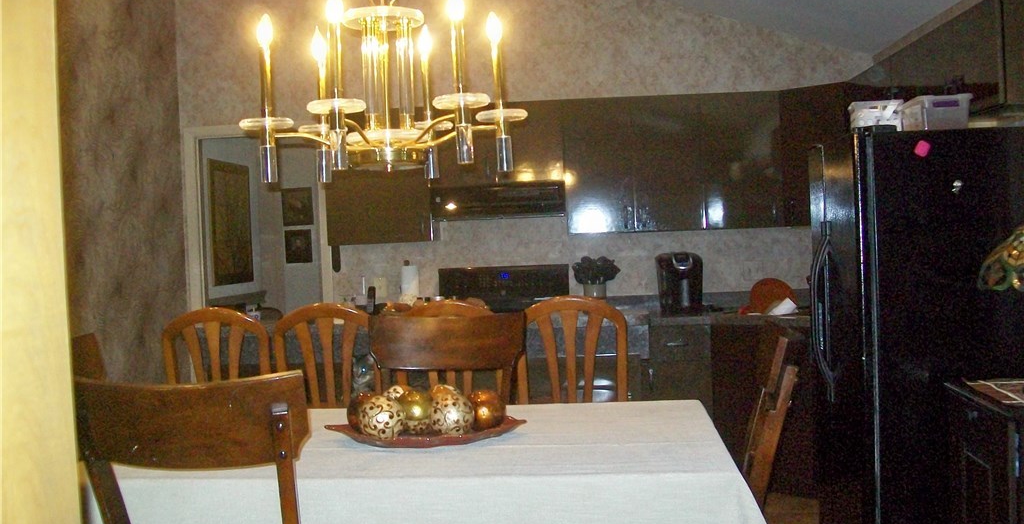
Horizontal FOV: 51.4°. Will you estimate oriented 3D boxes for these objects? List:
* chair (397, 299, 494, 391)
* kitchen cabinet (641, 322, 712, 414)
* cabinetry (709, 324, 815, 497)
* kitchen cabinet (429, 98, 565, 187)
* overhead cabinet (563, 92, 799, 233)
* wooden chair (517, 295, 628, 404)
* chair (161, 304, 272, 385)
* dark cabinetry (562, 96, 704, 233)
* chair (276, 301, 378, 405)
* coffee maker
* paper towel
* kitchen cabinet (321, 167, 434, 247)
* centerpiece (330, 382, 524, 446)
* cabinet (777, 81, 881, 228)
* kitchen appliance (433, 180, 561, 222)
[{"bbox_3d":[-0.207,0.732,4.192,0.440,1.180,0.480,-2,2,5],"label":"chair"},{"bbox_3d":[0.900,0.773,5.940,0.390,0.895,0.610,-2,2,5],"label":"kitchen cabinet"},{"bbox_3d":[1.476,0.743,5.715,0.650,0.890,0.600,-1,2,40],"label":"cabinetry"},{"bbox_3d":[-0.072,-0.684,6.097,0.750,0.450,0.330,-2,2,5],"label":"kitchen cabinet"},{"bbox_3d":[0.979,-0.561,6.011,1.340,0.760,0.340,-2,2,5],"label":"overhead cabinet"},{"bbox_3d":[0.257,0.701,4.207,0.430,1.140,0.460,-2,2,5],"label":"wooden chair"},{"bbox_3d":[-1.098,0.762,4.266,0.440,1.180,0.480,-2,2,5],"label":"chair"},{"bbox_3d":[0.690,-0.542,6.058,0.765,0.755,0.325,-2,2,5],"label":"dark cabinetry"},{"bbox_3d":[-0.680,0.730,4.284,0.430,1.140,0.460,-2,2,5],"label":"chair"},{"bbox_3d":[0.932,0.115,5.981,0.250,0.335,0.330,-2,2,5],"label":"coffee maker"},{"bbox_3d":[-0.573,0.174,6.095,0.110,0.300,0.110,-2,2,5],"label":"paper towel"},{"bbox_3d":[-0.744,-0.489,6.178,0.610,0.755,0.325,-2,2,5],"label":"kitchen cabinet"},{"bbox_3d":[-0.213,0.357,2.588,0.470,0.125,0.270,-2,2,5],"label":"centerpiece"},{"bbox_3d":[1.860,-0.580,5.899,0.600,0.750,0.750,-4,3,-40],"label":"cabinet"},{"bbox_3d":[-0.069,-0.323,6.028,0.760,0.180,0.500,-2,2,5],"label":"kitchen appliance"}]

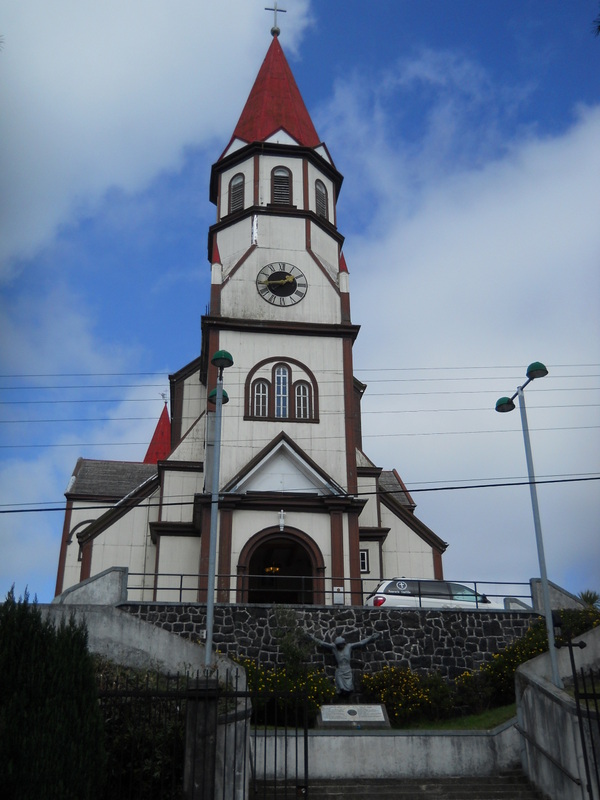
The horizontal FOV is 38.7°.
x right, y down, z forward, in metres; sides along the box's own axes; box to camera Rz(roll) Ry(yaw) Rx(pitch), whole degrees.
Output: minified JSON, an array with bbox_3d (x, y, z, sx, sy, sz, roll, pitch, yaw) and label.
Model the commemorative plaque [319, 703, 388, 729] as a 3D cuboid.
[{"bbox_3d":[1.338,8.069,21.829,1.845,0.656,0.700,1,-26,-3],"label":"commemorative plaque"}]

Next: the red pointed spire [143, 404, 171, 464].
[{"bbox_3d":[-13.111,3.571,83.470,4.700,6.800,4.700,3,-24,-7],"label":"red pointed spire"}]

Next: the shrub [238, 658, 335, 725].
[{"bbox_3d":[-0.343,7.595,22.280,2.420,1.660,1.700,3,-24,-7],"label":"shrub"}]

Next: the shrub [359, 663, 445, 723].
[{"bbox_3d":[2.748,7.799,22.640,2.230,1.530,1.700,3,-24,-7],"label":"shrub"}]

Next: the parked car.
[{"bbox_3d":[4.804,7.097,28.856,5.050,1.750,1.950,3,-24,-7],"label":"parked car"}]

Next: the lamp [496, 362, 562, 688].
[{"bbox_3d":[5.524,2.885,20.012,0.500,7.320,2.470,3,-24,-7],"label":"lamp"}]

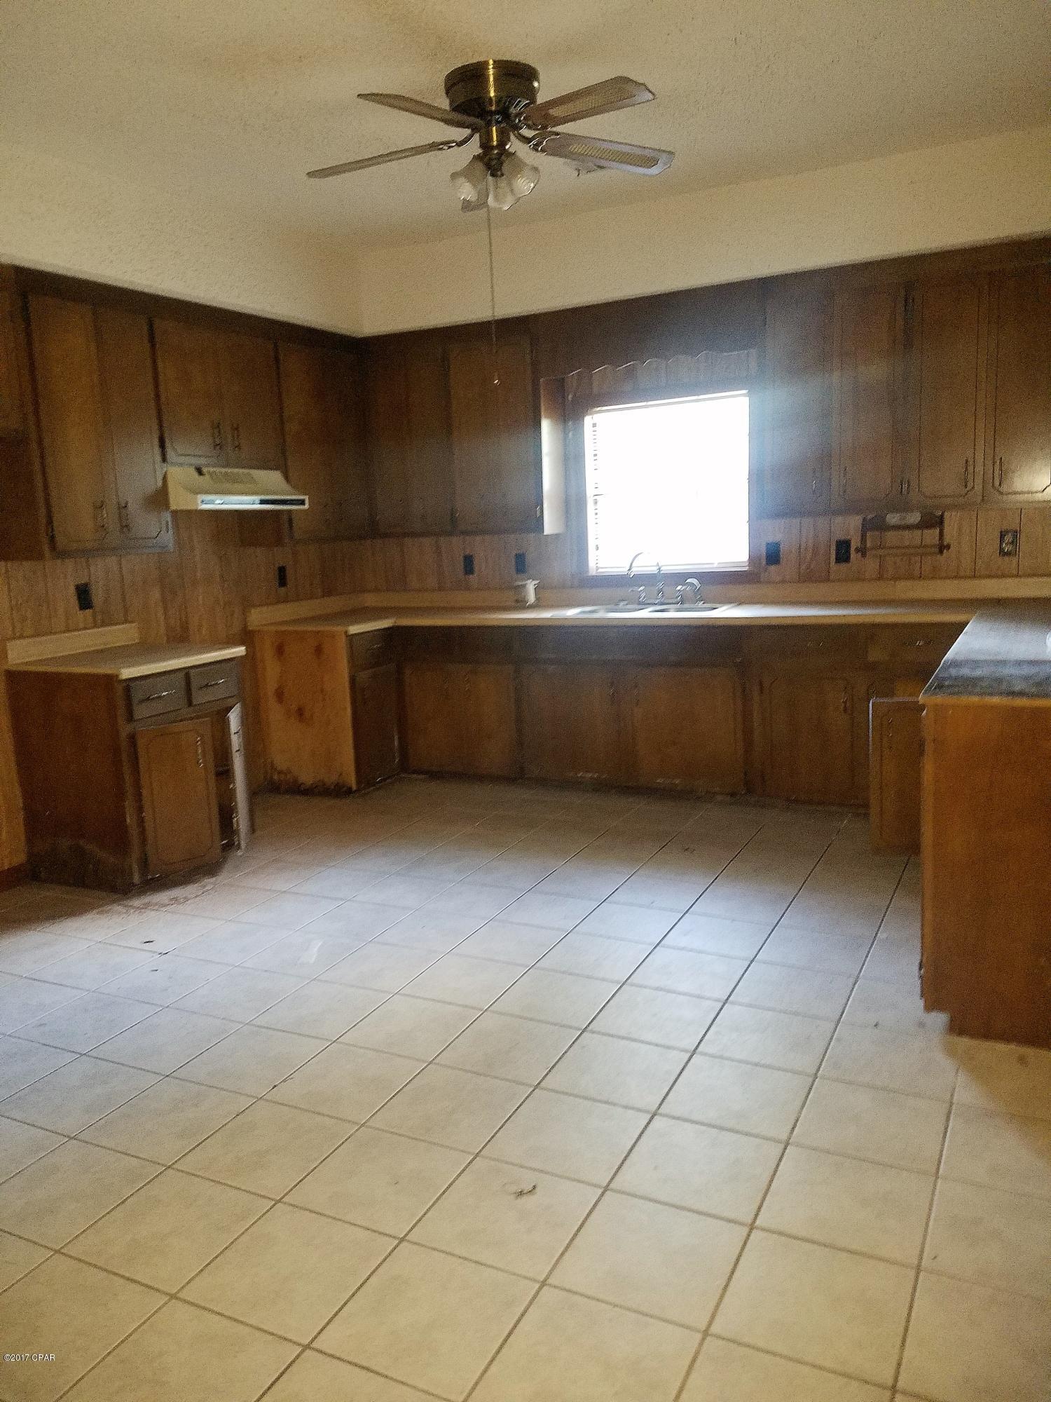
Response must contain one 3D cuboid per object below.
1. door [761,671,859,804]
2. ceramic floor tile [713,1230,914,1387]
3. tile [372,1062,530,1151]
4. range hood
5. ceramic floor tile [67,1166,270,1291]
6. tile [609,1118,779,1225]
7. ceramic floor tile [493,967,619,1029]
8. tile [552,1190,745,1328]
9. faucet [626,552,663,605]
[{"bbox_3d":[1.357,0.174,5.028,0.457,0.627,0.020,2,11,26],"label":"door"},{"bbox_3d":[0.521,1.074,1.880,0.305,0.010,0.305,2,11,26],"label":"ceramic floor tile"},{"bbox_3d":[-0.178,0.991,2.567,0.306,0.010,0.304,2,11,26],"label":"tile"},{"bbox_3d":[-1.488,-1.012,5.085,0.470,0.195,0.772,2,10,26],"label":"range hood"},{"bbox_3d":[-0.724,1.078,2.149,0.302,0.010,0.302,2,11,26],"label":"ceramic floor tile"},{"bbox_3d":[0.379,1.012,2.289,0.305,0.010,0.305,2,11,26],"label":"tile"},{"bbox_3d":[0.096,0.888,3.107,0.305,0.010,0.305,2,11,26],"label":"ceramic floor tile"},{"bbox_3d":[0.242,1.060,2.009,0.303,0.010,0.303,2,10,26],"label":"tile"},{"bbox_3d":[0.646,-0.632,5.527,0.200,0.267,0.050,-10,12,-36],"label":"faucet"}]

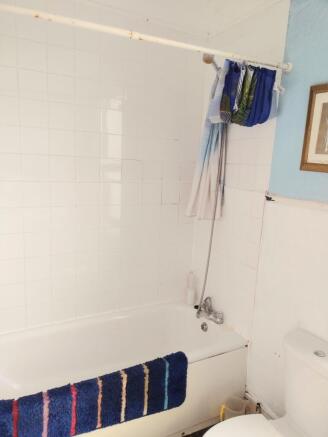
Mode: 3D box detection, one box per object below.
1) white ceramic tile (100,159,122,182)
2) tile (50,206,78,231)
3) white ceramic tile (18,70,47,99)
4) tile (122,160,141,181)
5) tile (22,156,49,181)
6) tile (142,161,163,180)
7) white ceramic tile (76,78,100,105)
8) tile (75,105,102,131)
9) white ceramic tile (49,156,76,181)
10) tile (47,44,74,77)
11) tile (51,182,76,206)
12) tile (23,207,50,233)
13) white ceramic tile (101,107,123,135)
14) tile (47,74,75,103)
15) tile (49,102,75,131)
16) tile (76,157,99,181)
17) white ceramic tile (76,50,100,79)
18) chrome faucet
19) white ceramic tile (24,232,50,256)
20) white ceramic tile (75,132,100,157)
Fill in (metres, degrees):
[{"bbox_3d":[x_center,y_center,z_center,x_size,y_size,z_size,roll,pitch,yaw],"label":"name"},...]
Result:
[{"bbox_3d":[-0.343,-0.313,2.184,0.149,0.149,0.010,-3,11,-29],"label":"white ceramic tile"},{"bbox_3d":[-0.620,0.001,2.099,0.150,0.150,0.010,-3,11,-29],"label":"tile"},{"bbox_3d":[-0.719,-0.737,1.885,0.149,0.149,0.010,-3,11,-29],"label":"white ceramic tile"},{"bbox_3d":[-0.214,-0.319,2.269,0.150,0.150,0.010,-3,11,-29],"label":"tile"},{"bbox_3d":[-0.738,-0.291,1.963,0.149,0.149,0.010,-3,11,-29],"label":"tile"},{"bbox_3d":[-0.080,-0.328,2.344,0.150,0.150,0.010,-3,11,-29],"label":"tile"},{"bbox_3d":[-0.455,-0.753,2.041,0.150,0.150,0.010,-3,12,-29],"label":"white ceramic tile"},{"bbox_3d":[-0.465,-0.606,2.071,0.150,0.150,0.010,-3,11,-29],"label":"tile"},{"bbox_3d":[-0.606,-0.298,2.037,0.149,0.149,0.010,-3,11,-29],"label":"white ceramic tile"},{"bbox_3d":[-0.581,-0.895,1.940,0.150,0.150,0.010,-3,12,-29],"label":"tile"},{"bbox_3d":[-0.616,-0.149,2.076,0.150,0.150,0.010,-3,12,-29],"label":"tile"},{"bbox_3d":[-0.750,0.006,2.014,0.149,0.149,0.010,-3,11,-29],"label":"tile"},{"bbox_3d":[-0.332,-0.614,2.145,0.150,0.150,0.010,-3,11,-29],"label":"white ceramic tile"},{"bbox_3d":[-0.587,-0.744,1.959,0.149,0.149,0.010,-3,11,-29],"label":"tile"},{"bbox_3d":[-0.594,-0.596,1.985,0.149,0.149,0.010,-3,11,-29],"label":"tile"},{"bbox_3d":[-0.476,-0.308,2.122,0.150,0.150,0.010,-3,11,-29],"label":"tile"},{"bbox_3d":[-0.448,-0.903,2.014,0.150,0.150,0.010,-3,12,-29],"label":"white ceramic tile"},{"bbox_3d":[0.295,0.633,2.365,0.140,0.145,0.225,-3,12,-29],"label":"chrome faucet"},{"bbox_3d":[-0.762,0.158,2.057,0.150,0.150,0.010,-3,12,-29],"label":"white ceramic tile"},{"bbox_3d":[-0.471,-0.455,2.097,0.150,0.150,0.010,-3,11,-29],"label":"white ceramic tile"}]

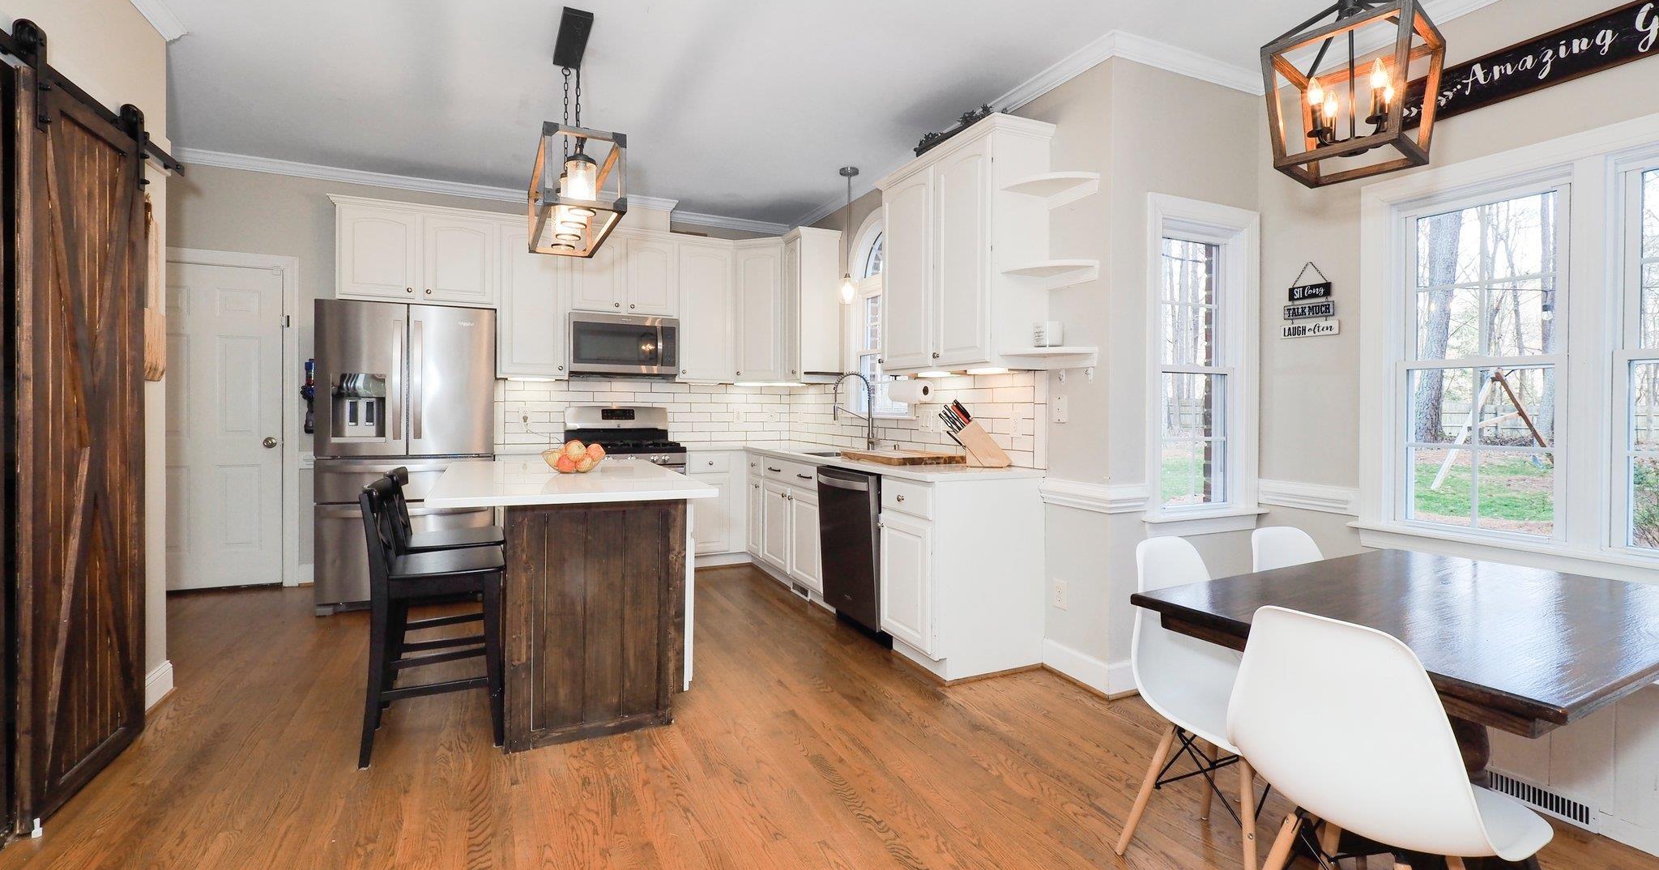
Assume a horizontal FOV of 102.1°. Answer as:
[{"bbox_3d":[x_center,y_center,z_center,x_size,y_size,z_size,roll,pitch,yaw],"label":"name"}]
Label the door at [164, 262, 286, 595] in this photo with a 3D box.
[{"bbox_3d":[-3.864,-0.032,4.158,0.760,2.030,0.040,0,2,-27],"label":"door"}]

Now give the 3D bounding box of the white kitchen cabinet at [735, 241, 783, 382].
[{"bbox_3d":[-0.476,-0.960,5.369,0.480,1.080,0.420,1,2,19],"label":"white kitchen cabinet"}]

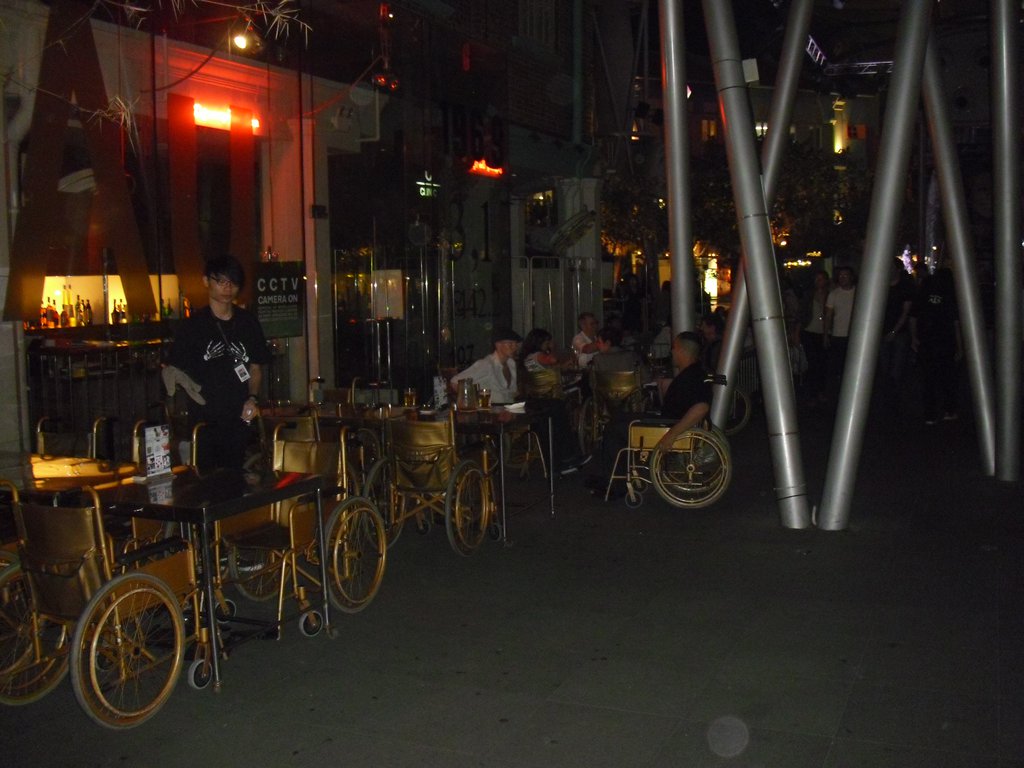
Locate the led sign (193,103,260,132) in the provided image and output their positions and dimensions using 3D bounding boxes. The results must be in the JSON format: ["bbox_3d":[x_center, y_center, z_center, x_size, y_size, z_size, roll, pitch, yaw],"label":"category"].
[{"bbox_3d":[-2.060,-1.923,8.112,0.095,0.170,0.709,3,7,25],"label":"led sign"}]

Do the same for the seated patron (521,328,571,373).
[{"bbox_3d":[0.359,0.097,9.702,0.803,1.153,0.529,-5,7,-37],"label":"seated patron"}]

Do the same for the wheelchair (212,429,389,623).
[{"bbox_3d":[-1.109,0.692,5.526,0.624,0.917,0.917,3,7,23],"label":"wheelchair"}]

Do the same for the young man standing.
[{"bbox_3d":[-1.616,0.169,6.402,0.567,1.777,0.397,-1,6,-9],"label":"young man standing"}]

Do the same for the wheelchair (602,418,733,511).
[{"bbox_3d":[1.163,0.410,8.233,0.917,0.907,0.624,1,6,7],"label":"wheelchair"}]

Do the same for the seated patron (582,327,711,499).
[{"bbox_3d":[1.012,0.239,8.244,0.898,1.228,0.586,1,6,7],"label":"seated patron"}]

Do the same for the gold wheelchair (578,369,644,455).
[{"bbox_3d":[0.936,0.228,10.115,0.614,0.879,0.907,1,6,7],"label":"gold wheelchair"}]

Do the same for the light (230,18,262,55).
[{"bbox_3d":[-1.783,-2.333,7.547,0.161,0.208,0.198,5,8,43],"label":"light"}]

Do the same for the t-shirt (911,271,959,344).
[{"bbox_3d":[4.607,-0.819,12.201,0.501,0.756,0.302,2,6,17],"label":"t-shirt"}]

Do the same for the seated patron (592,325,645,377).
[{"bbox_3d":[0.954,0.026,10.188,0.520,1.134,0.775,0,6,5],"label":"seated patron"}]

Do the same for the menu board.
[{"bbox_3d":[-1.653,0.313,5.258,0.066,0.232,0.132,4,7,37],"label":"menu board"}]

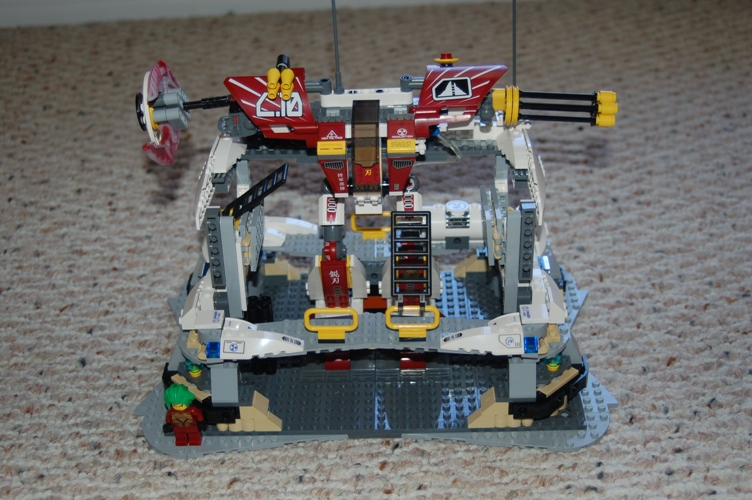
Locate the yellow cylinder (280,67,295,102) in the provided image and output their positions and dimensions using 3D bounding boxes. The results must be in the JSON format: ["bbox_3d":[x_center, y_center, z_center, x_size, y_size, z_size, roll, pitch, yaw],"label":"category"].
[{"bbox_3d":[-0.052,-0.098,0.640,0.008,0.016,0.011,-1,57,1],"label":"yellow cylinder"}]

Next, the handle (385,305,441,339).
[{"bbox_3d":[0.022,0.042,0.643,0.032,0.018,0.009,-1,32,1],"label":"handle"}]

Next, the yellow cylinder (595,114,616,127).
[{"bbox_3d":[0.139,-0.078,0.658,0.012,0.008,0.008,4,32,7],"label":"yellow cylinder"}]

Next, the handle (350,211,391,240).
[{"bbox_3d":[-0.001,-0.017,0.740,0.032,0.018,0.009,-1,32,1],"label":"handle"}]

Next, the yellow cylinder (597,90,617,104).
[{"bbox_3d":[0.140,-0.093,0.658,0.012,0.008,0.008,4,32,7],"label":"yellow cylinder"}]

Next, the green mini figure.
[{"bbox_3d":[-0.112,0.095,0.641,0.025,0.043,0.015,-1,32,1],"label":"green mini figure"}]

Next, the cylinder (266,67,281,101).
[{"bbox_3d":[-0.061,-0.098,0.640,0.008,0.016,0.011,-1,57,1],"label":"cylinder"}]

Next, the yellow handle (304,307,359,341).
[{"bbox_3d":[-0.026,0.043,0.643,0.032,0.018,0.009,-1,32,1],"label":"yellow handle"}]

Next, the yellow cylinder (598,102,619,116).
[{"bbox_3d":[0.140,-0.085,0.653,0.012,0.008,0.008,4,32,7],"label":"yellow cylinder"}]

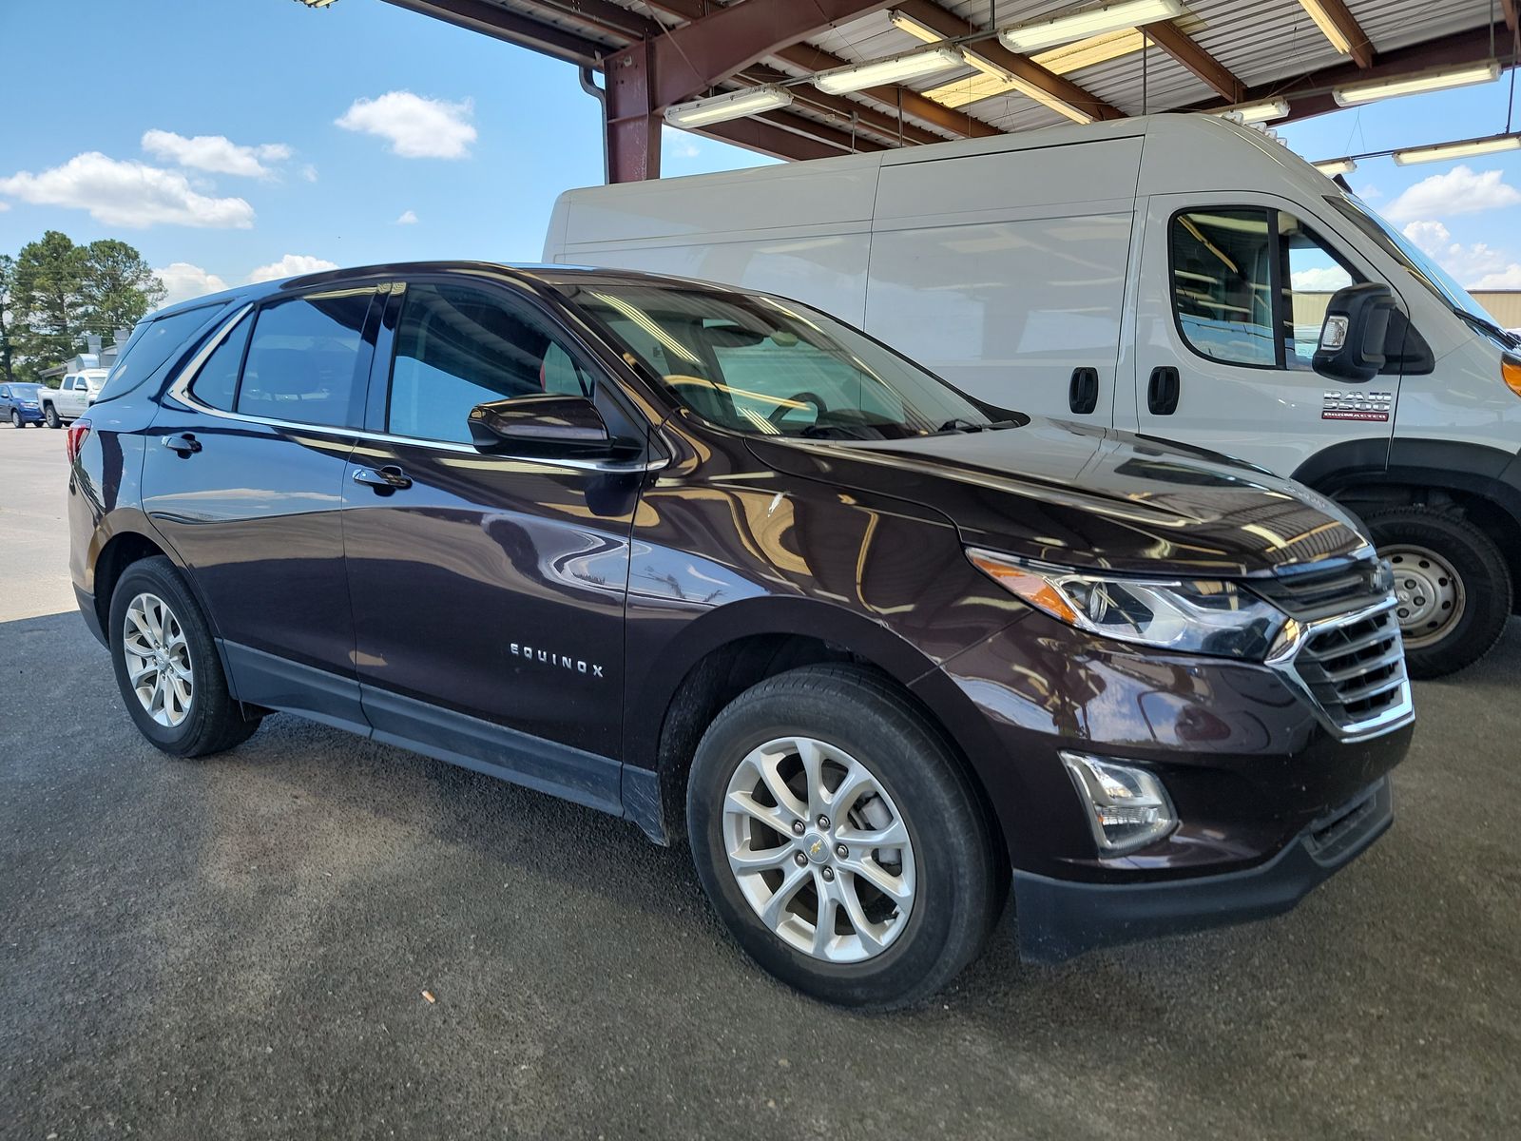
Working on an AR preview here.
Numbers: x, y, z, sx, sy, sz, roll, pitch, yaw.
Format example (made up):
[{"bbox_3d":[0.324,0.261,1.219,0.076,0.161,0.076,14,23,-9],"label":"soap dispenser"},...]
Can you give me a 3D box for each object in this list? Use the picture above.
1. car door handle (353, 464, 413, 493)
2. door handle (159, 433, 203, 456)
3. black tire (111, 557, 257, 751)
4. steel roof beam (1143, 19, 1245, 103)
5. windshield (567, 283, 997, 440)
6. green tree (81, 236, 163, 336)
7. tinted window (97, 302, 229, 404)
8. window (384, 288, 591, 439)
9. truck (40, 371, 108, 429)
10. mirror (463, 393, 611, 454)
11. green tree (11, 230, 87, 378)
[{"bbox_3d":[-1.009,-0.244,2.814,0.240,0.048,0.060,7,13,34],"label":"car door handle"},{"bbox_3d":[-1.858,-0.403,3.384,0.240,0.048,0.060,7,13,34],"label":"door handle"},{"bbox_3d":[-2.071,0.303,3.799,0.724,0.720,0.225,7,13,34],"label":"black tire"},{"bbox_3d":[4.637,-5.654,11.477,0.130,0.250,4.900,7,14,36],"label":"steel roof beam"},{"bbox_3d":[0.169,-0.581,3.023,0.935,0.120,1.400,40,30,22],"label":"windshield"},{"bbox_3d":[-51.352,-20.015,86.145,7.000,13.700,7.000,-6,11,-30],"label":"green tree"},{"bbox_3d":[-2.167,-0.781,3.824,0.840,0.370,0.070,8,-8,39],"label":"tinted window"},{"bbox_3d":[-0.680,-0.524,2.688,0.880,0.470,0.050,6,-9,35],"label":"window"},{"bbox_3d":[-20.797,-5.508,33.578,5.840,1.880,2.030,7,13,35],"label":"truck"},{"bbox_3d":[-0.485,-0.324,2.340,0.250,0.140,0.180,-9,13,-41],"label":"mirror"},{"bbox_3d":[-52.940,-19.309,79.157,5.800,12.142,5.800,-8,13,-32],"label":"green tree"}]

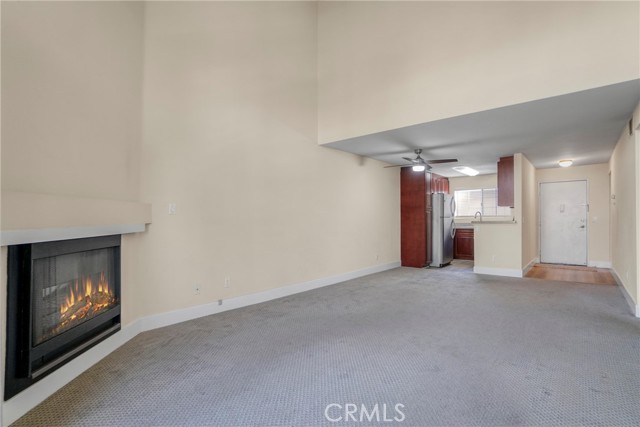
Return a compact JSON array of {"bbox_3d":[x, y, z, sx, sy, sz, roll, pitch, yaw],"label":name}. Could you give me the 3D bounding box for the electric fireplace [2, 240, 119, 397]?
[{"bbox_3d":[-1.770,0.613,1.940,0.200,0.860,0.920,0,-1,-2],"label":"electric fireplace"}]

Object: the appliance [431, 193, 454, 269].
[{"bbox_3d":[2.900,0.420,6.710,0.760,1.730,0.710,0,-1,42],"label":"appliance"}]

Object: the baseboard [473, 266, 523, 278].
[{"bbox_3d":[3.586,1.179,5.394,0.805,0.145,0.020,0,-1,38],"label":"baseboard"}]

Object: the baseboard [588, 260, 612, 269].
[{"bbox_3d":[6.650,1.214,6.330,0.357,0.145,0.020,0,-1,38],"label":"baseboard"}]

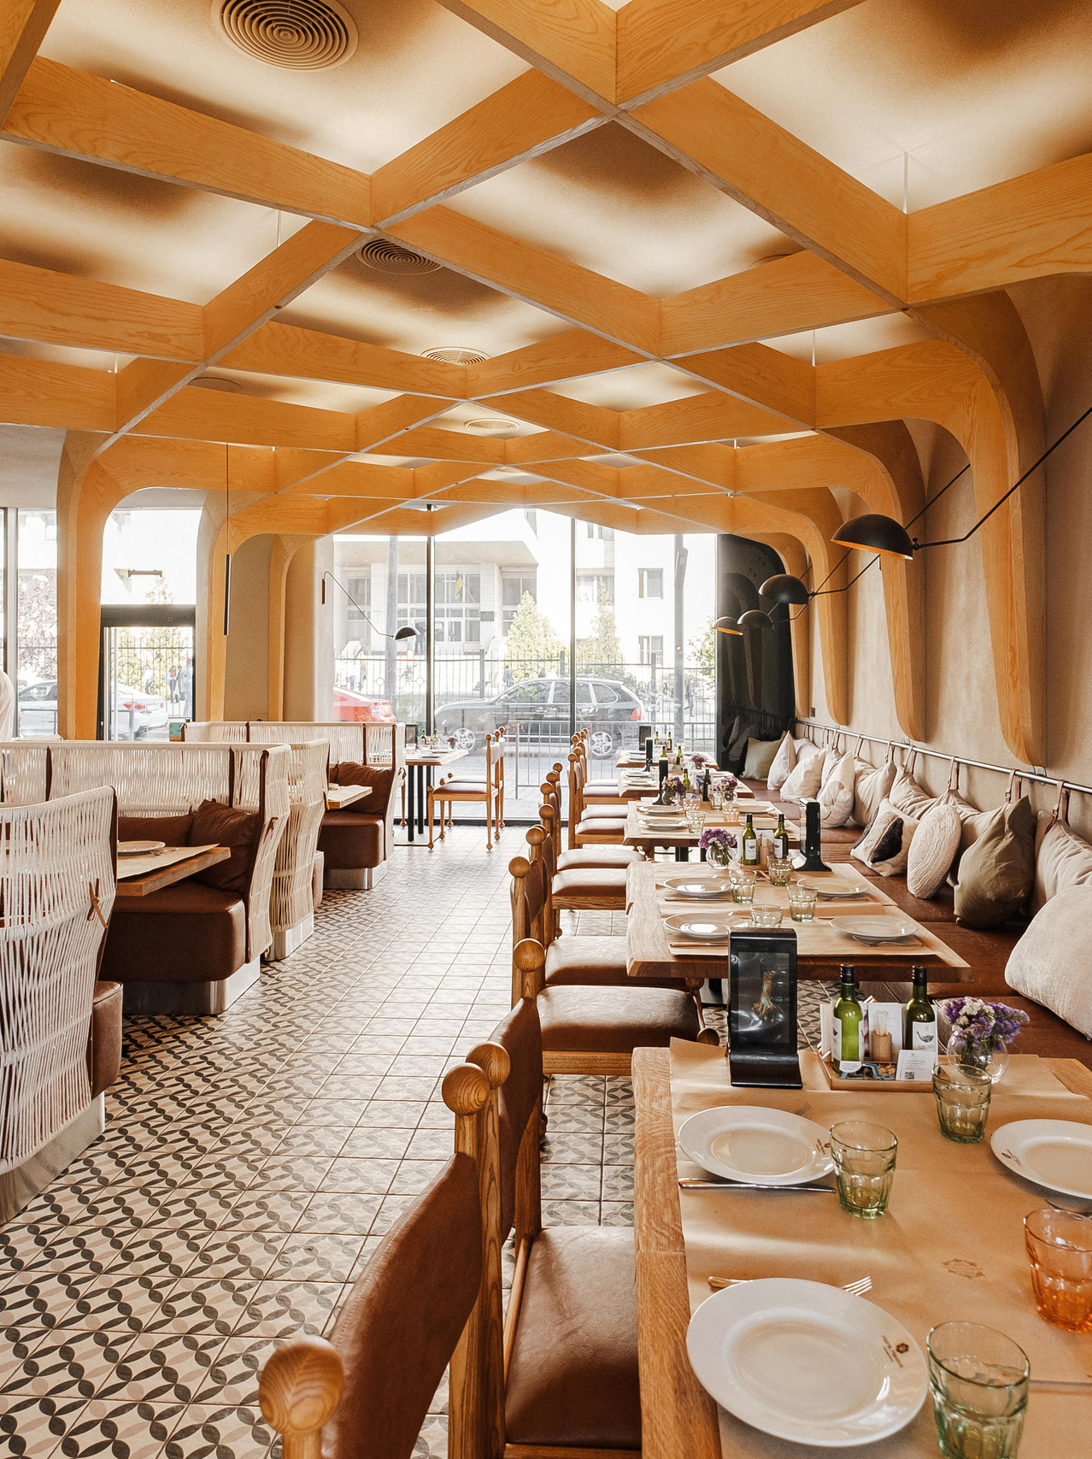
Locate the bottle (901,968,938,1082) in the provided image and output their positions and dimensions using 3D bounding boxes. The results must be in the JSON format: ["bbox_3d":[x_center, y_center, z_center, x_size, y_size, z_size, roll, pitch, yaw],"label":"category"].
[{"bbox_3d":[0.648,0.511,1.577,0.052,0.185,0.052,0,3,5],"label":"bottle"}]

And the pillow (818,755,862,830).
[{"bbox_3d":[1.839,0.383,5.738,0.150,0.440,0.430,17,2,-6],"label":"pillow"}]

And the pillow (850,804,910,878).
[{"bbox_3d":[1.676,0.514,4.503,0.140,0.370,0.450,30,4,0],"label":"pillow"}]

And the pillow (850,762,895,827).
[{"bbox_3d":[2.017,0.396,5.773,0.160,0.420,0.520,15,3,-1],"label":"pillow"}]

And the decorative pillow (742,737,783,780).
[{"bbox_3d":[1.952,0.259,8.255,0.420,0.410,0.140,2,-8,25],"label":"decorative pillow"}]

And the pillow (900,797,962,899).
[{"bbox_3d":[1.752,0.536,4.072,0.141,0.434,0.404,17,3,-1],"label":"pillow"}]

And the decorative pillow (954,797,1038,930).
[{"bbox_3d":[1.792,0.537,3.561,0.162,0.465,0.394,17,0,-11],"label":"decorative pillow"}]

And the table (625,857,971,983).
[{"bbox_3d":[0.651,0.892,2.798,0.790,0.730,1.200,0,3,5],"label":"table"}]

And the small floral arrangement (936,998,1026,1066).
[{"bbox_3d":[0.750,0.538,1.577,0.140,0.130,0.120,0,3,5],"label":"small floral arrangement"}]

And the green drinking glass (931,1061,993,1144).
[{"bbox_3d":[0.626,0.565,1.369,0.086,0.092,0.086,0,3,5],"label":"green drinking glass"}]

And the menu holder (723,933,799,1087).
[{"bbox_3d":[0.380,0.478,1.597,0.120,0.245,0.110,0,3,5],"label":"menu holder"}]

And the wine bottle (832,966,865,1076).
[{"bbox_3d":[0.528,0.500,1.592,0.052,0.182,0.052,0,3,5],"label":"wine bottle"}]

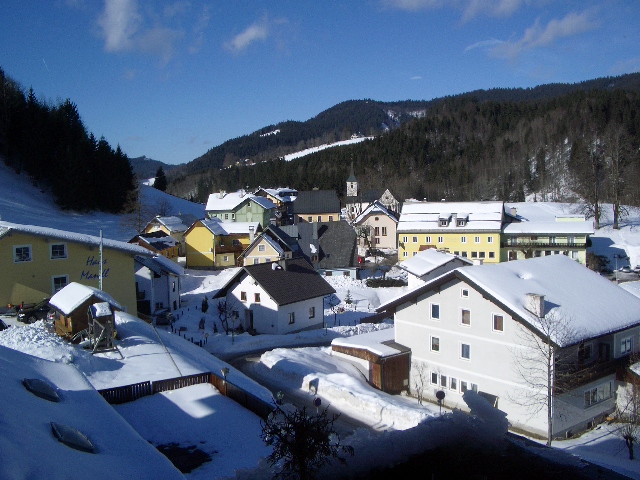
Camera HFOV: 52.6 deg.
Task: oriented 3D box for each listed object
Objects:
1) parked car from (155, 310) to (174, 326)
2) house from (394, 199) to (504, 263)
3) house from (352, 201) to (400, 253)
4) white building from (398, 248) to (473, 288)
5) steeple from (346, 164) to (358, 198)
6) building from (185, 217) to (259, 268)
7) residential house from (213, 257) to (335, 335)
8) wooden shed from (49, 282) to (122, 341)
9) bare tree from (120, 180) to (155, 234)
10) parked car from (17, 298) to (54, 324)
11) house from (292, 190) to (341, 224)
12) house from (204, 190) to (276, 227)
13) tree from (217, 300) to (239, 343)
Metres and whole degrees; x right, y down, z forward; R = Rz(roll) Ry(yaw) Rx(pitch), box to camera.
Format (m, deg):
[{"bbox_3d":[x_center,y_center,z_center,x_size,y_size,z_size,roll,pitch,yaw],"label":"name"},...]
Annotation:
[{"bbox_3d":[-18.622,9.341,77.000,1.800,1.550,4.300,-1,5,-4],"label":"parked car"},{"bbox_3d":[29.028,-2.003,145.801,22.000,12.600,12.000,0,5,13],"label":"house"},{"bbox_3d":[13.453,-2.200,154.542,11.000,13.500,12.000,-1,4,2],"label":"house"},{"bbox_3d":[16.260,5.560,85.778,9.000,8.000,13.000,-1,5,-4],"label":"white building"},{"bbox_3d":[10.798,-20.101,215.000,3.800,11.400,3.800,0,5,8],"label":"steeple"},{"bbox_3d":[-21.086,0.047,137.906,9.800,10.000,12.200,3,6,40],"label":"building"},{"bbox_3d":[-5.640,6.591,81.232,10.300,7.300,11.200,2,5,35],"label":"residential house"},{"bbox_3d":[-15.094,4.627,41.491,3.300,3.200,3.600,-4,5,-36],"label":"wooden shed"},{"bbox_3d":[-39.448,-6.959,139.593,7.200,12.000,7.200,-1,4,0],"label":"bare tree"},{"bbox_3d":[-22.310,5.829,52.945,1.800,1.620,4.350,3,5,44],"label":"parked car"},{"bbox_3d":[-0.866,-6.477,170.586,11.500,12.200,9.500,-1,4,-4],"label":"house"},{"bbox_3d":[-20.569,-6.257,168.617,16.000,11.300,10.500,0,4,14],"label":"house"},{"bbox_3d":[-10.205,8.692,71.861,2.600,4.100,2.600,-1,4,0],"label":"tree"}]

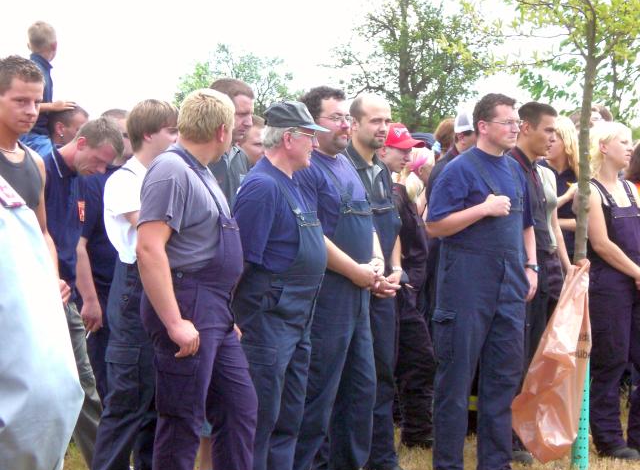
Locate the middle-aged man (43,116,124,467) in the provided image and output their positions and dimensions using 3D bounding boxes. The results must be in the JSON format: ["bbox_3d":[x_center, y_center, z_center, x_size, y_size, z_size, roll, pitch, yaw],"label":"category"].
[{"bbox_3d":[-1.091,0.317,9.600,0.420,1.720,0.520,2,3,37],"label":"middle-aged man"}]

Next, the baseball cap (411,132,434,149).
[{"bbox_3d":[0.585,-0.544,12.400,0.250,0.130,0.180,1,2,18],"label":"baseball cap"}]

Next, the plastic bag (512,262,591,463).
[{"bbox_3d":[1.032,0.569,9.400,0.370,0.900,0.270,0,2,-11],"label":"plastic bag"}]

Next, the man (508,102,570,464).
[{"bbox_3d":[1.044,0.234,10.400,0.370,1.790,0.520,1,2,30],"label":"man"}]

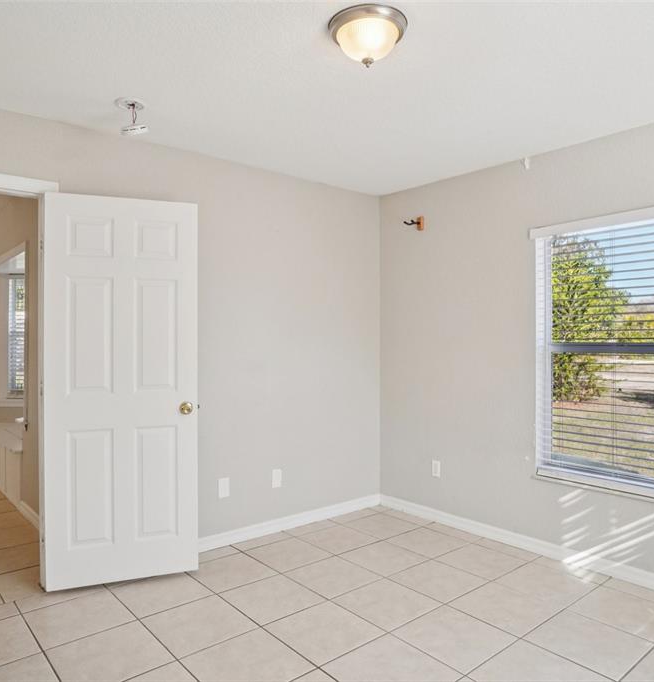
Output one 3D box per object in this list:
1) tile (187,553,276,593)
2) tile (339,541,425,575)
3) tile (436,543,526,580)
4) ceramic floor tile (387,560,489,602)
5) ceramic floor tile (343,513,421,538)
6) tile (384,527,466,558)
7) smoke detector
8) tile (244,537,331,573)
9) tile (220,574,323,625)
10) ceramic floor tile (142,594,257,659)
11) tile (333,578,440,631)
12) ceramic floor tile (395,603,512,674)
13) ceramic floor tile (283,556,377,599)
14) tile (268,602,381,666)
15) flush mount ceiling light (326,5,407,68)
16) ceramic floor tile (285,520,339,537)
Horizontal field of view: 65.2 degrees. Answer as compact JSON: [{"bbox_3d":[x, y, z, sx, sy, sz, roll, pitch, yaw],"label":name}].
[{"bbox_3d":[-0.534,1.322,2.938,0.400,0.010,0.400,1,-1,-40],"label":"tile"},{"bbox_3d":[0.350,1.326,3.149,0.400,0.010,0.400,1,-1,-40],"label":"tile"},{"bbox_3d":[0.931,1.334,3.133,0.405,0.010,0.405,0,-1,-40],"label":"tile"},{"bbox_3d":[0.616,1.332,2.870,0.405,0.010,0.405,0,-1,-40],"label":"ceramic floor tile"},{"bbox_3d":[0.400,1.335,3.721,0.400,0.010,0.400,1,-1,-40],"label":"ceramic floor tile"},{"bbox_3d":[0.668,1.338,3.449,0.405,0.010,0.405,0,-1,-40],"label":"tile"},{"bbox_3d":[-0.964,-1.100,2.530,0.160,0.150,0.160,0,-1,-40],"label":"smoke detector"},{"bbox_3d":[-0.226,1.336,3.238,0.405,0.010,0.405,0,-1,-40],"label":"tile"},{"bbox_3d":[-0.279,1.330,2.659,0.405,0.010,0.405,0,-1,-40],"label":"tile"},{"bbox_3d":[-0.585,1.314,2.366,0.400,0.010,0.400,1,-1,-40],"label":"ceramic floor tile"},{"bbox_3d":[0.300,1.329,2.607,0.405,0.010,0.405,0,-1,-40],"label":"tile"},{"bbox_3d":[0.560,1.313,2.265,0.400,0.010,0.400,1,-1,-40],"label":"ceramic floor tile"},{"bbox_3d":[0.037,1.333,2.922,0.405,0.010,0.405,0,-1,-40],"label":"ceramic floor tile"},{"bbox_3d":[-0.012,1.314,2.316,0.400,0.010,0.400,1,-1,-40],"label":"tile"},{"bbox_3d":[0.154,-1.100,1.930,0.305,0.143,0.305,0,-1,0],"label":"flush mount ceiling light"},{"bbox_3d":[-0.089,1.342,3.714,0.405,0.010,0.145,0,-1,-40],"label":"ceramic floor tile"}]

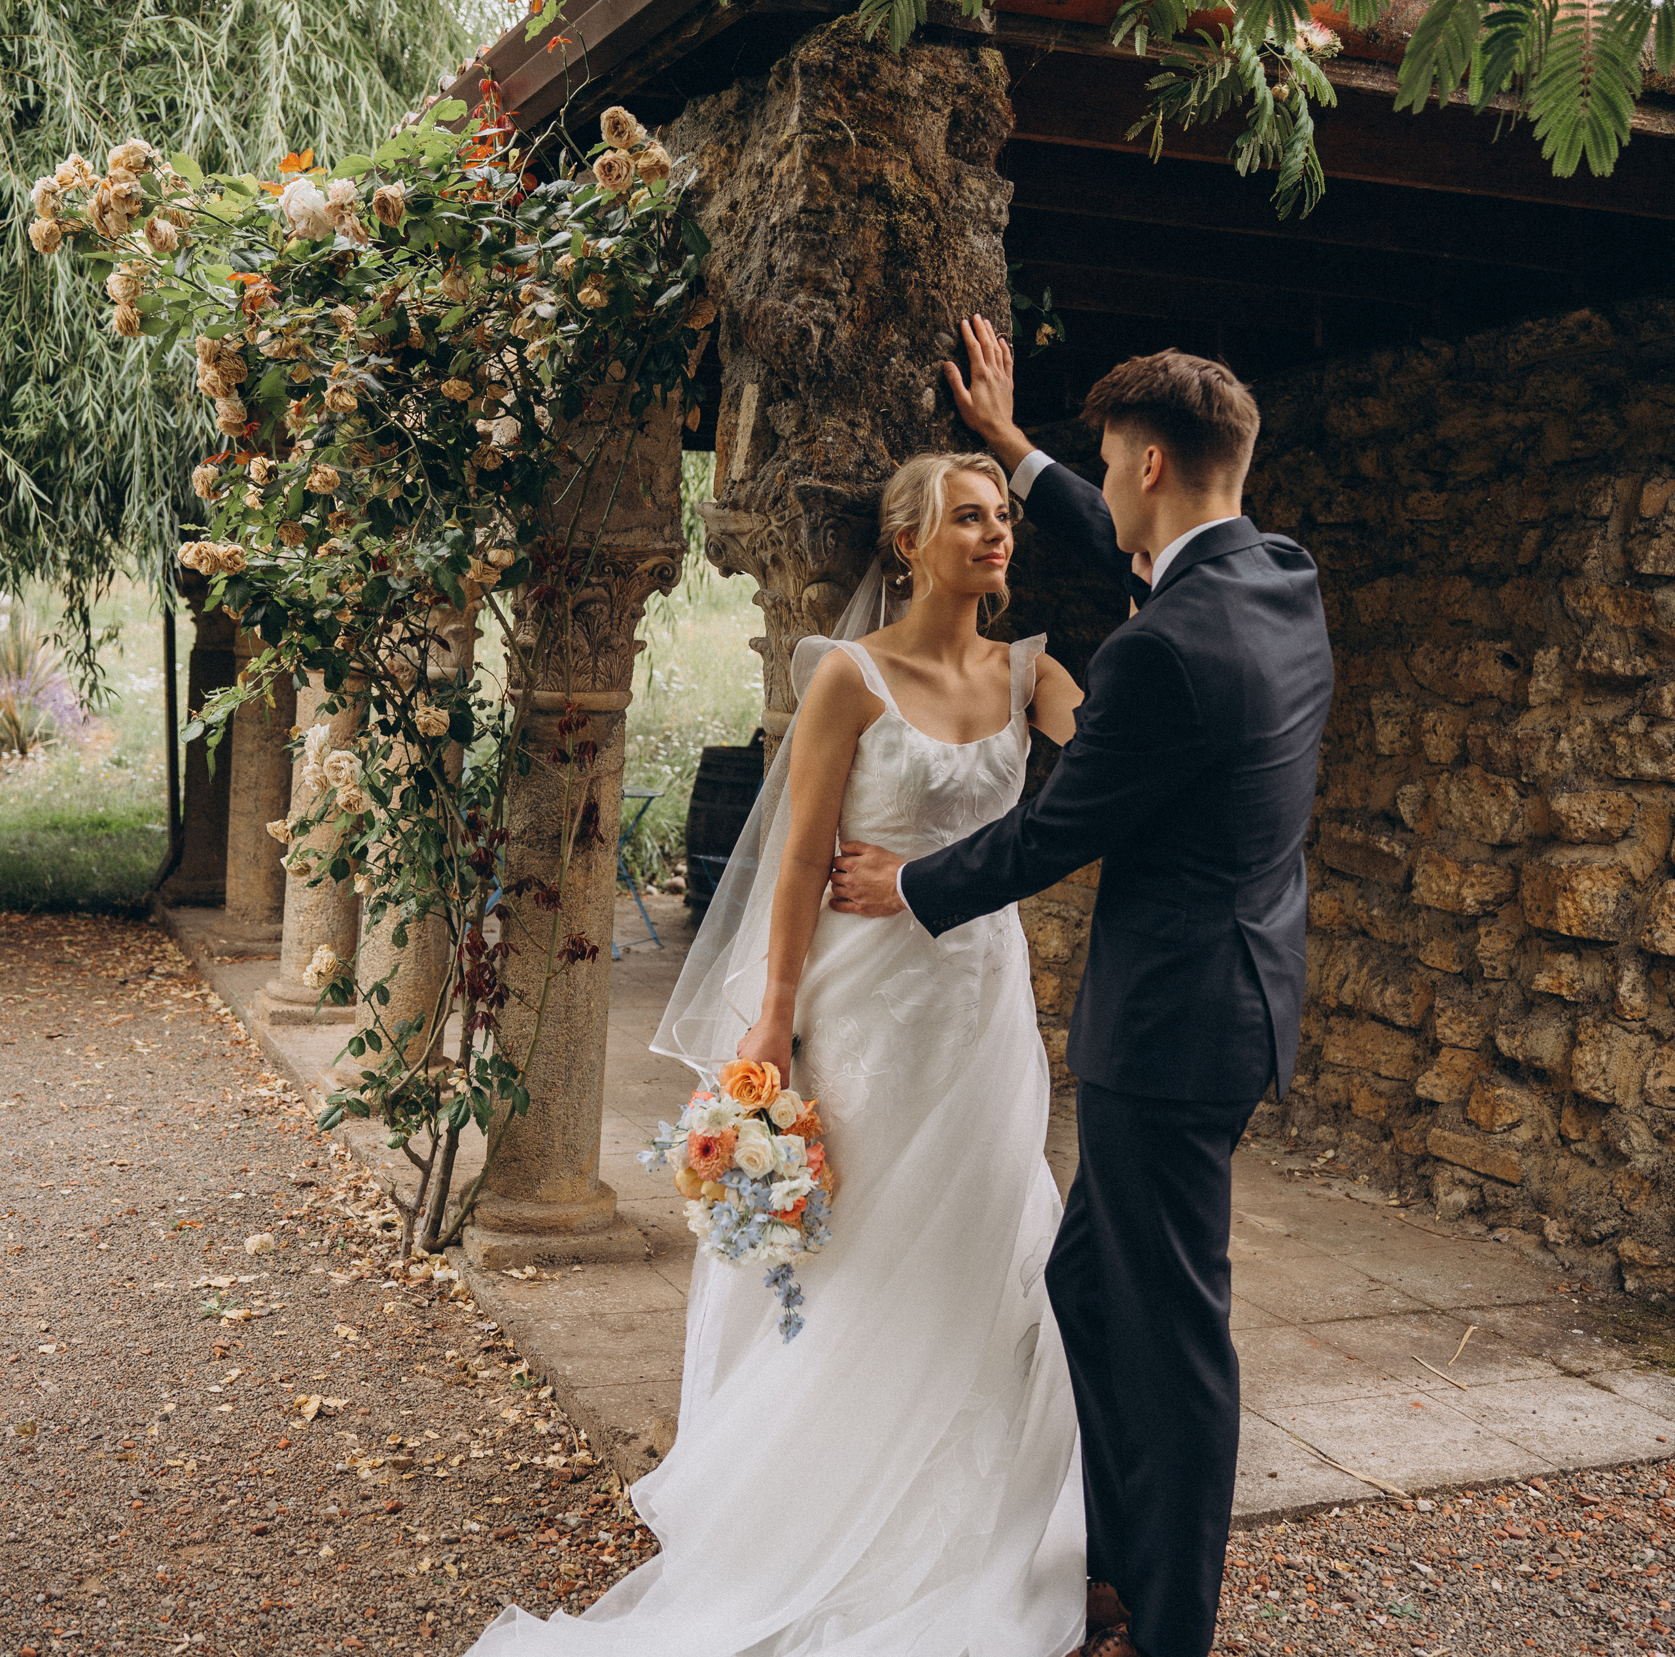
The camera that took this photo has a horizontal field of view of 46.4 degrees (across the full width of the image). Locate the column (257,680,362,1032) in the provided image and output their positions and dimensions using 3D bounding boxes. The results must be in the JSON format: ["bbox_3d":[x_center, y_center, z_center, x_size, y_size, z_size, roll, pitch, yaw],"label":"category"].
[{"bbox_3d":[-1.838,-0.122,6.949,0.370,1.580,0.370,1,5,-26],"label":"column"}]

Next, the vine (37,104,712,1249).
[{"bbox_3d":[-1.077,-0.260,4.342,1.330,2.470,1.000,1,5,-26],"label":"vine"}]

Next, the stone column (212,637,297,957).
[{"bbox_3d":[-2.464,-0.269,8.238,0.370,1.580,0.370,1,5,-26],"label":"stone column"}]

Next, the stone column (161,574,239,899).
[{"bbox_3d":[-3.062,-0.431,9.493,0.370,1.620,0.370,1,5,-26],"label":"stone column"}]

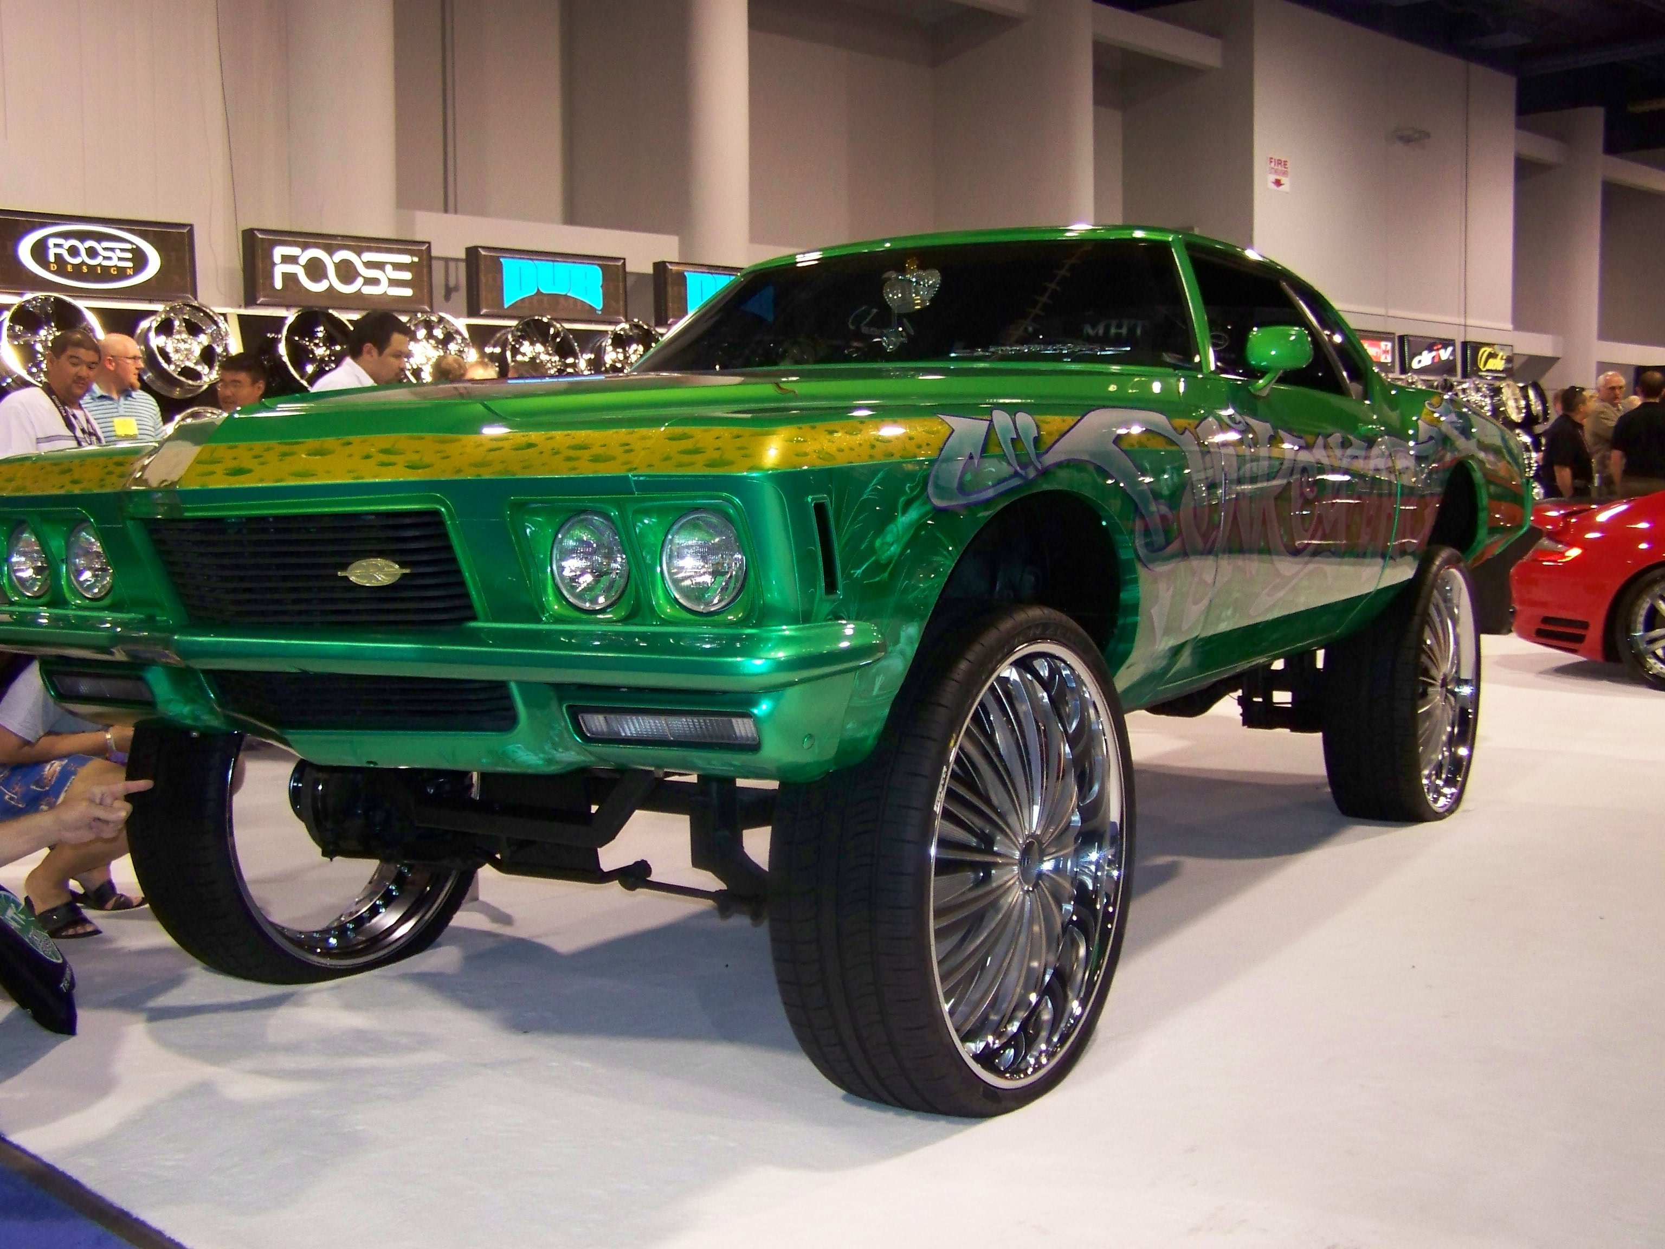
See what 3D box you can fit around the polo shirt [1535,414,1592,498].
[{"bbox_3d":[4.812,-1.028,12.000,0.300,0.700,0.480,-1,4,-9],"label":"polo shirt"}]

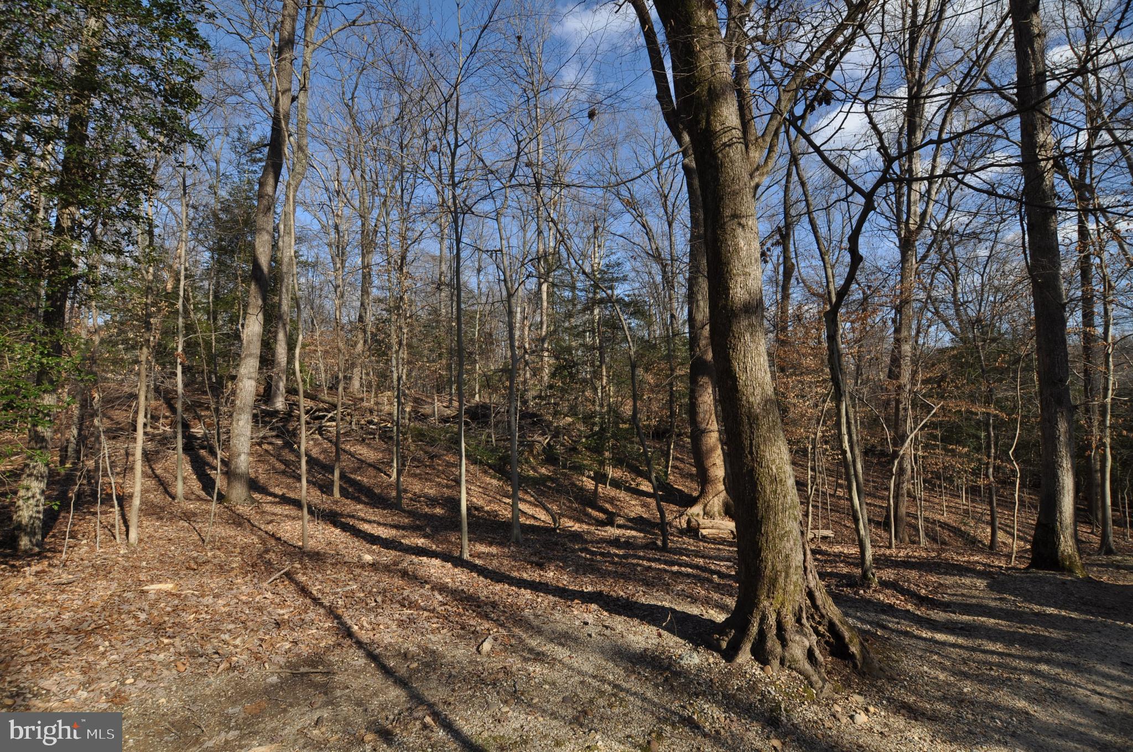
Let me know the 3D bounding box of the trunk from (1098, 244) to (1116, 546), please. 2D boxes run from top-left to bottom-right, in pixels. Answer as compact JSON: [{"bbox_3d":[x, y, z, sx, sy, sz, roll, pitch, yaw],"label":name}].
[{"bbox_3d":[6.735,0.304,5.881,0.140,3.780,0.160,2,-3,-41],"label":"trunk"}]

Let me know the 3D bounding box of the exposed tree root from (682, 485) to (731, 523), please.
[{"bbox_3d":[2.135,1.935,7.109,0.800,0.568,0.620,-1,-3,16],"label":"exposed tree root"}]

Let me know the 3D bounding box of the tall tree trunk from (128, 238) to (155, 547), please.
[{"bbox_3d":[-5.301,0.182,5.883,0.170,3.853,0.130,2,-3,-42],"label":"tall tree trunk"}]

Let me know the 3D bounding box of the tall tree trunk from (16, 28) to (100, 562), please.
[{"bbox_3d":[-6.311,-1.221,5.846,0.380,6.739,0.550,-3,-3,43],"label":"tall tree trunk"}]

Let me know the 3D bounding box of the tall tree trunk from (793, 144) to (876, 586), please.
[{"bbox_3d":[2.666,-0.160,4.695,0.720,4.406,0.400,-2,-3,30],"label":"tall tree trunk"}]

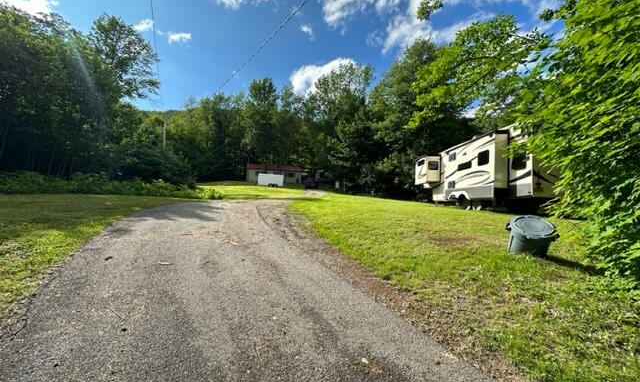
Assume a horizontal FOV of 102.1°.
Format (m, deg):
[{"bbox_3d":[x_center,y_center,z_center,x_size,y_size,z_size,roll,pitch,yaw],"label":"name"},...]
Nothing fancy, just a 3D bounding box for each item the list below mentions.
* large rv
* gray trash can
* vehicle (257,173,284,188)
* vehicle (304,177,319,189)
[{"bbox_3d":[8.692,-0.818,14.552,3.000,3.650,10.500,2,-2,2],"label":"large rv"},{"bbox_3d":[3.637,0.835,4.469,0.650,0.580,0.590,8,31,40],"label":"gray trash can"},{"bbox_3d":[-9.049,-1.797,48.639,5.200,2.350,2.200,2,-2,-6],"label":"vehicle"},{"bbox_3d":[-1.178,-1.026,40.029,1.950,1.750,4.600,2,-2,-2],"label":"vehicle"}]

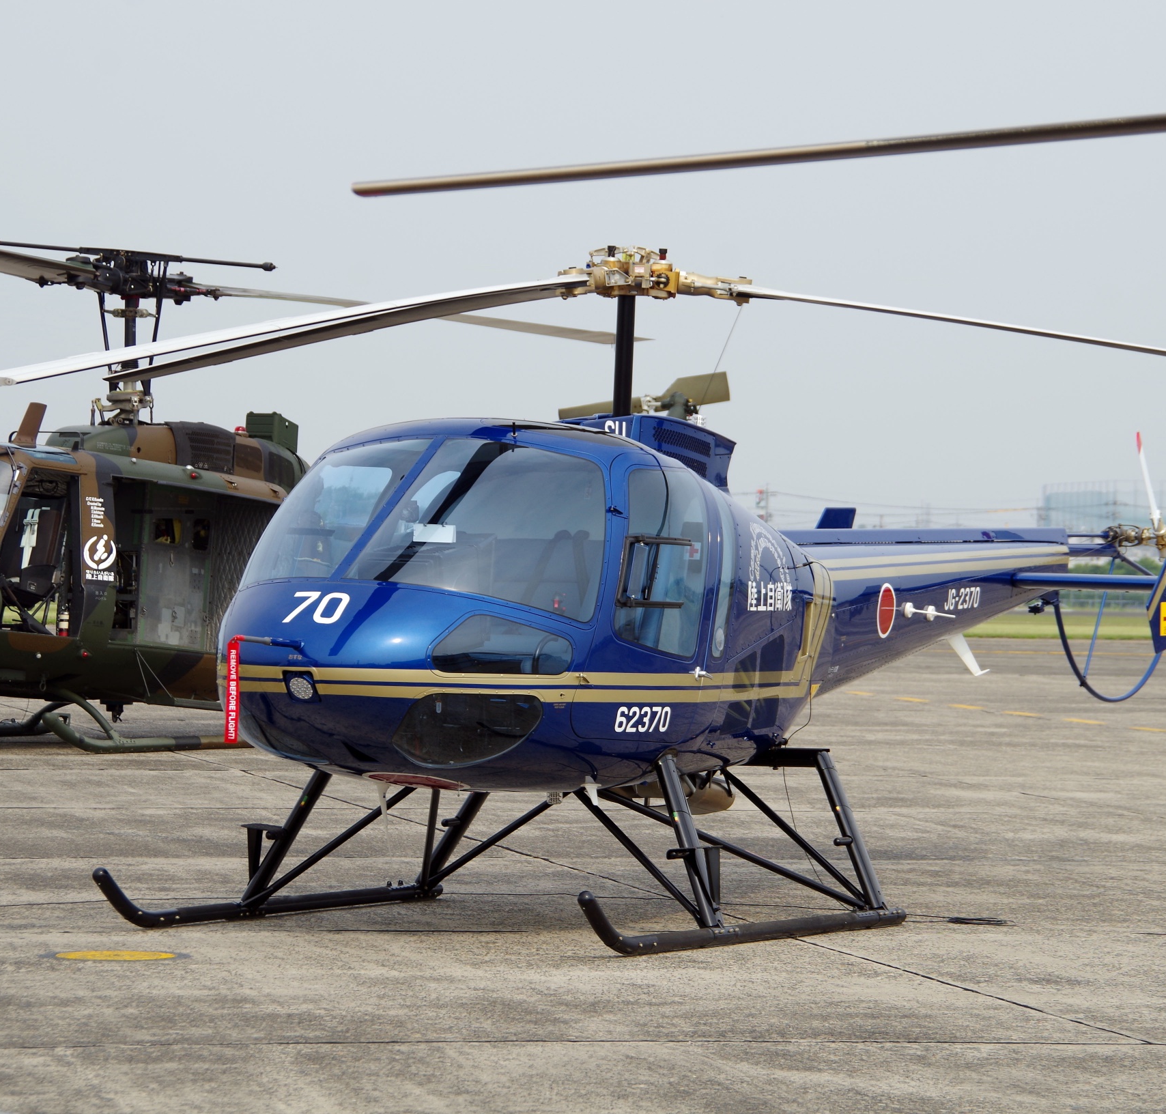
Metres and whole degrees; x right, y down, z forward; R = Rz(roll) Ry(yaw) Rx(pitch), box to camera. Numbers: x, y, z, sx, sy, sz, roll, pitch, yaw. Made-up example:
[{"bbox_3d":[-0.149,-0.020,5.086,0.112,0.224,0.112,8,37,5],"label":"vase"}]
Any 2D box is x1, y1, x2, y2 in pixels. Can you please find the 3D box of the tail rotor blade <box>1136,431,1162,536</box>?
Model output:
[{"bbox_3d":[2.922,-0.385,28.184,0.050,0.620,0.100,3,38,27],"label":"tail rotor blade"}]

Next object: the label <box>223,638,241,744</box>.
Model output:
[{"bbox_3d":[-1.350,0.514,20.950,0.052,0.410,0.012,2,0,-4],"label":"label"}]

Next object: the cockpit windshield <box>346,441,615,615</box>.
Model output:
[{"bbox_3d":[-0.438,-0.165,21.800,0.980,0.930,0.340,1,-33,1],"label":"cockpit windshield"}]

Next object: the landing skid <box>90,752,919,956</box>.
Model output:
[{"bbox_3d":[-0.296,1.174,22.806,2.370,0.770,2.850,1,0,28],"label":"landing skid"}]

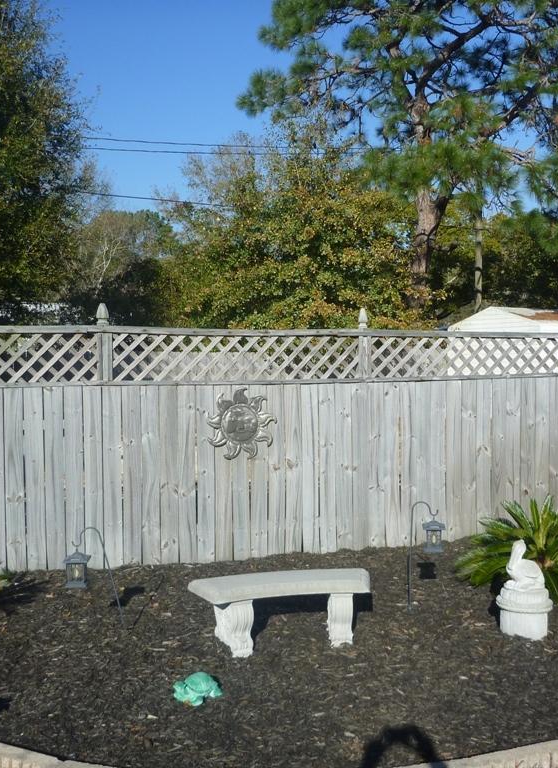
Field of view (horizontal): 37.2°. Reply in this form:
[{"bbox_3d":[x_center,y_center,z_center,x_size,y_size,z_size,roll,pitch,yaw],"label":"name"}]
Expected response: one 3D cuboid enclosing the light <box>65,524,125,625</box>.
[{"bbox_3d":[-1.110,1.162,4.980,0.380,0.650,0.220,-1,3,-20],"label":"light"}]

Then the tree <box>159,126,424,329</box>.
[{"bbox_3d":[0.260,-2.200,17.000,5.600,6.300,5.400,-1,3,-11],"label":"tree"}]

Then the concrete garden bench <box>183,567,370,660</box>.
[{"bbox_3d":[0.020,1.308,4.760,1.060,0.410,0.380,-1,3,-14],"label":"concrete garden bench"}]

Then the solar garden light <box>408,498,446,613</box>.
[{"bbox_3d":[0.970,1.125,5.460,0.250,0.710,0.150,0,3,-6],"label":"solar garden light"}]

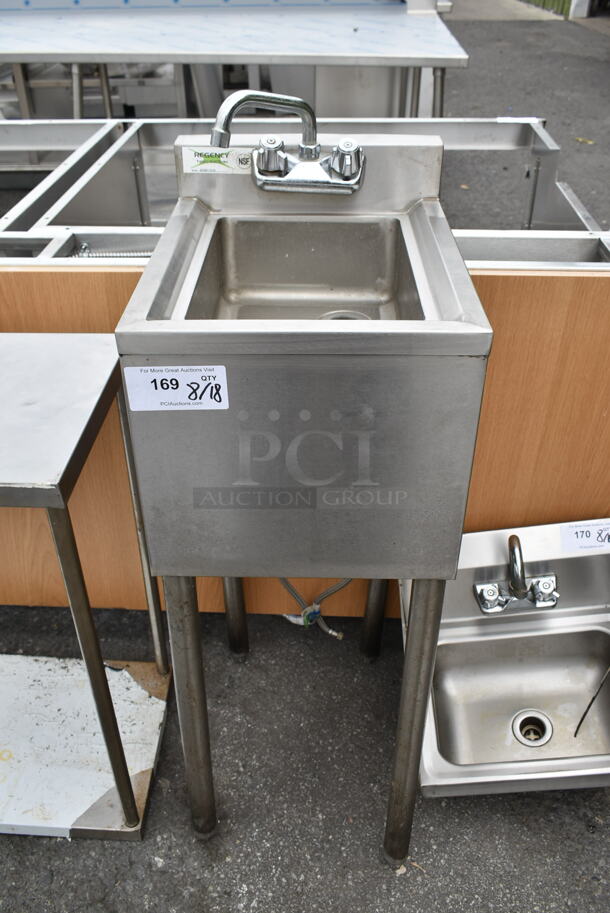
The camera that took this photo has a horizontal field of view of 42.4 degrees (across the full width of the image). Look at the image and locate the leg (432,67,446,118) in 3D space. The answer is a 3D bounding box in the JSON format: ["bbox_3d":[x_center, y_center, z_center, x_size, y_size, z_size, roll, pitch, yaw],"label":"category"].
[{"bbox_3d":[0.551,-1.238,3.405,0.041,0.828,0.041,0,35,1],"label":"leg"}]

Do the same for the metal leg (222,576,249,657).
[{"bbox_3d":[-0.147,0.156,1.535,0.042,0.684,0.042,0,35,1],"label":"metal leg"}]

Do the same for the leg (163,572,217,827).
[{"bbox_3d":[-0.171,0.398,1.197,0.042,0.693,0.042,2,38,0],"label":"leg"}]

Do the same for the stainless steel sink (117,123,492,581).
[{"bbox_3d":[0.003,-0.152,1.026,0.364,0.397,0.478,0,35,1],"label":"stainless steel sink"}]

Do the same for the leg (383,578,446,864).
[{"bbox_3d":[0.161,0.416,1.179,0.042,0.703,0.042,0,35,1],"label":"leg"}]

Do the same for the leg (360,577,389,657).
[{"bbox_3d":[0.148,0.160,1.531,0.042,0.688,0.042,1,35,1],"label":"leg"}]

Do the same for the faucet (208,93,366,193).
[{"bbox_3d":[-0.022,-0.414,1.043,0.207,0.131,0.072,0,35,1],"label":"faucet"}]

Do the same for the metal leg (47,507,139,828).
[{"bbox_3d":[-0.302,0.346,1.163,0.025,0.714,0.025,0,35,1],"label":"metal leg"}]

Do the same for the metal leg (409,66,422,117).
[{"bbox_3d":[0.632,-2.017,4.514,0.041,0.828,0.041,0,35,1],"label":"metal leg"}]

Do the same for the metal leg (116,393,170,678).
[{"bbox_3d":[-0.293,0.154,1.435,0.025,0.714,0.025,0,35,1],"label":"metal leg"}]

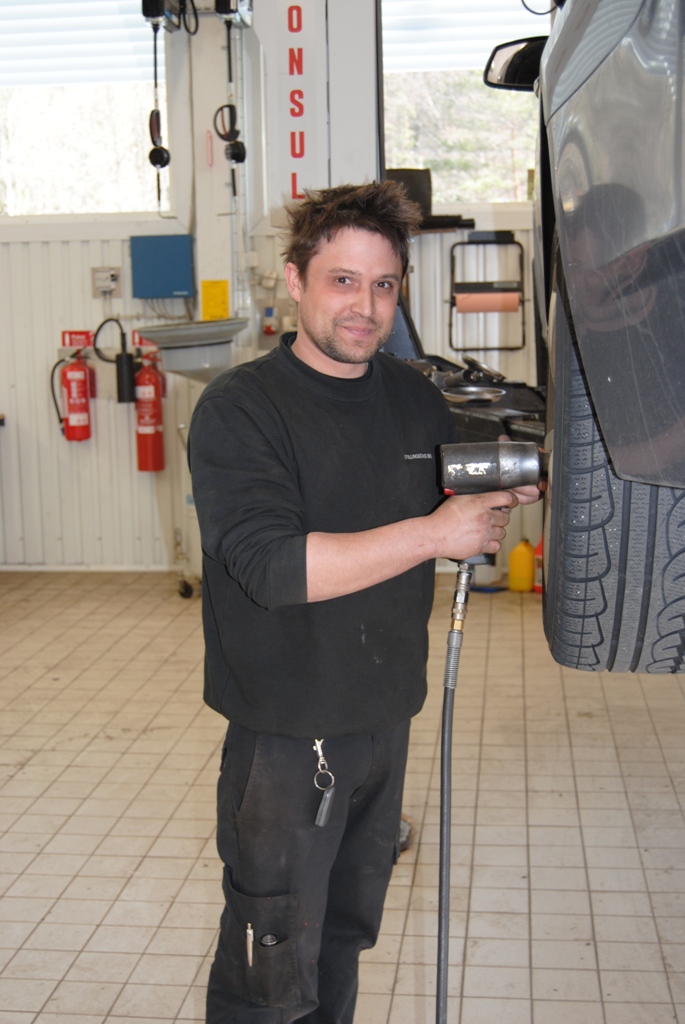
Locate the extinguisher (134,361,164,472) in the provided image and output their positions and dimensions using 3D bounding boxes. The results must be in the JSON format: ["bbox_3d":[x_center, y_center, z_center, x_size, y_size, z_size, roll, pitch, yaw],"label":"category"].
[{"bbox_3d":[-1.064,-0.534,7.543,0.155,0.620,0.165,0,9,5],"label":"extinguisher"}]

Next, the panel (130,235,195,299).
[{"bbox_3d":[-0.983,-1.341,7.485,0.325,0.333,0.110,0,9,7],"label":"panel"}]

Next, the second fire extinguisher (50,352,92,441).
[{"bbox_3d":[-1.502,-0.647,7.579,0.212,0.492,0.172,-1,9,0],"label":"second fire extinguisher"}]

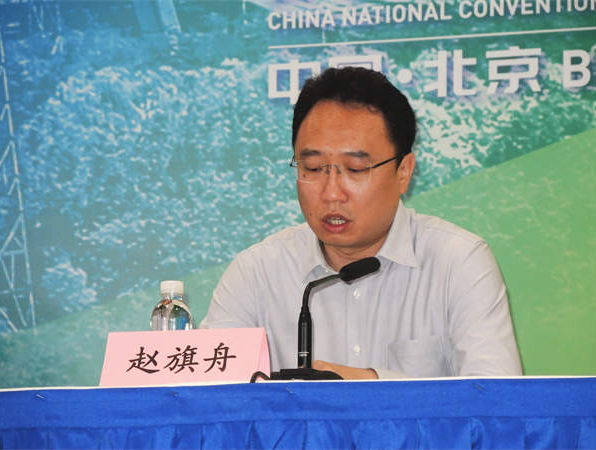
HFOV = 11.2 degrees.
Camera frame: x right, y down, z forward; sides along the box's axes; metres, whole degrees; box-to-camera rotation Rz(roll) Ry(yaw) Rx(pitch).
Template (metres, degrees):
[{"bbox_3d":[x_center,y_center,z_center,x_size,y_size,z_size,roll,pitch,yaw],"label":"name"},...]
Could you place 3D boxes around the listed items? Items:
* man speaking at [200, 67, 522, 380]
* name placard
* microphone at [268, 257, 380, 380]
[{"bbox_3d":[0.062,0.365,4.413,0.520,1.253,0.750,-2,-7,15],"label":"man speaking"},{"bbox_3d":[-0.163,0.189,4.320,0.237,0.079,0.065,-2,-7,18],"label":"name placard"},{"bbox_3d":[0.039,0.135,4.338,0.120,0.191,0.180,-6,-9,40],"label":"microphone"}]

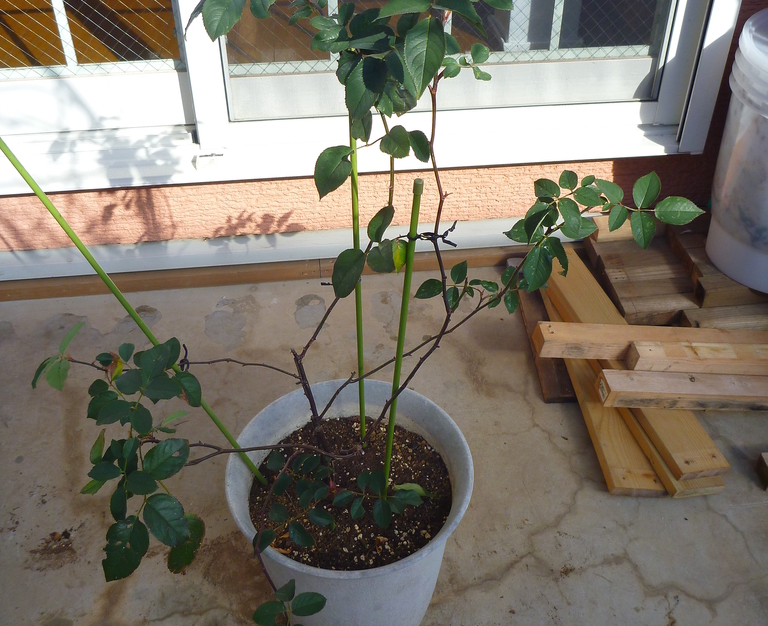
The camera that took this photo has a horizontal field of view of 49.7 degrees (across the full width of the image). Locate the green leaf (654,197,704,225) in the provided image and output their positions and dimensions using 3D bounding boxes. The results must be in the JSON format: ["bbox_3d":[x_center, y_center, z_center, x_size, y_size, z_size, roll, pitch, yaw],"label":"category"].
[{"bbox_3d":[0.321,-0.110,0.900,0.052,0.032,0.010,3,-4,11],"label":"green leaf"}]

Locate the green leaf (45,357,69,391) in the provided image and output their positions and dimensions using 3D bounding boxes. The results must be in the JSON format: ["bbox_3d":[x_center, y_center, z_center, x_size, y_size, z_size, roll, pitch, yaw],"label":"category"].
[{"bbox_3d":[-0.332,0.062,0.840,0.024,0.009,0.035,6,73,-17],"label":"green leaf"}]

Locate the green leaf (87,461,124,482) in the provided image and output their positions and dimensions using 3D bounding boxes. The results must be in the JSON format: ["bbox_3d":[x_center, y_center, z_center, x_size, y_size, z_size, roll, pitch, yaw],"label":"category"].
[{"bbox_3d":[-0.349,0.200,1.035,0.039,0.010,0.027,-6,60,-15],"label":"green leaf"}]

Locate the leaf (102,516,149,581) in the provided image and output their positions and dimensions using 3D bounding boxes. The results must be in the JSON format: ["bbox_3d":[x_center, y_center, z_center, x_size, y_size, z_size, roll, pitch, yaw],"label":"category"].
[{"bbox_3d":[-0.272,0.248,0.873,0.044,0.071,0.014,22,-4,-5],"label":"leaf"}]

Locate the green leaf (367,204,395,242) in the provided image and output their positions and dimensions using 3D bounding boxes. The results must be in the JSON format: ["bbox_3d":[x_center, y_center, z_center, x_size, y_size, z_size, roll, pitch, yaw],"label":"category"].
[{"bbox_3d":[-0.001,-0.096,0.887,0.022,0.013,0.048,21,68,9],"label":"green leaf"}]

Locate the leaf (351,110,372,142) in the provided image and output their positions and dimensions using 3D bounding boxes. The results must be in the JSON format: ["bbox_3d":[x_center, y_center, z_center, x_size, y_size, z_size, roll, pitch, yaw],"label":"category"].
[{"bbox_3d":[-0.021,-0.186,0.820,0.020,0.012,0.041,-11,71,-5],"label":"leaf"}]

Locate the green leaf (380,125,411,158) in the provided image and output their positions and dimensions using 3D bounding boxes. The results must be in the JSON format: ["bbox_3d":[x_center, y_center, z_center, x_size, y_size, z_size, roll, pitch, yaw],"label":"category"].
[{"bbox_3d":[0.011,-0.172,0.830,0.029,0.033,0.006,9,-2,1],"label":"green leaf"}]

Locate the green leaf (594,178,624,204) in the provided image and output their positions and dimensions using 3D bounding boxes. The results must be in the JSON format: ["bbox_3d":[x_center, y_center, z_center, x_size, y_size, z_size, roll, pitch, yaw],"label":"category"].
[{"bbox_3d":[0.227,-0.123,0.835,0.022,0.008,0.040,-38,66,-7],"label":"green leaf"}]

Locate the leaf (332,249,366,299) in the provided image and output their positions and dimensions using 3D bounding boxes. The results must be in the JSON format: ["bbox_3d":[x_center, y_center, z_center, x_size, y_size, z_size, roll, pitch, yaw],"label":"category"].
[{"bbox_3d":[-0.038,-0.044,0.910,0.034,0.009,0.055,30,84,1],"label":"leaf"}]

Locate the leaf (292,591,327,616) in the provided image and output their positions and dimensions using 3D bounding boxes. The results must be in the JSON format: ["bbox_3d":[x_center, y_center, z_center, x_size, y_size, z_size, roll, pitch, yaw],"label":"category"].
[{"bbox_3d":[-0.078,0.305,0.870,0.036,0.006,0.022,-12,63,-10],"label":"leaf"}]

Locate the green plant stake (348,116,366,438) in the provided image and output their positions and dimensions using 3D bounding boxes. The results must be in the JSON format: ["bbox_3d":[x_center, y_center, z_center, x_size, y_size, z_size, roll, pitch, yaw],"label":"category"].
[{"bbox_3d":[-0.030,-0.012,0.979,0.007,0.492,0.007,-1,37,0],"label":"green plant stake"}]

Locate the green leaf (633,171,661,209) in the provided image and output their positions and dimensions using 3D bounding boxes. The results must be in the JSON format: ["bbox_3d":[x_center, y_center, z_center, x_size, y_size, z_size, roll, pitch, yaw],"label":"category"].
[{"bbox_3d":[0.276,-0.129,0.870,0.027,0.007,0.043,22,84,17],"label":"green leaf"}]

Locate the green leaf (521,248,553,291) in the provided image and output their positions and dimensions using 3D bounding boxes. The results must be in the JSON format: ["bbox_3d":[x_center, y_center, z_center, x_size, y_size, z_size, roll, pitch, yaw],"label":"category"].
[{"bbox_3d":[0.166,-0.047,0.902,0.031,0.050,0.012,15,-6,11],"label":"green leaf"}]

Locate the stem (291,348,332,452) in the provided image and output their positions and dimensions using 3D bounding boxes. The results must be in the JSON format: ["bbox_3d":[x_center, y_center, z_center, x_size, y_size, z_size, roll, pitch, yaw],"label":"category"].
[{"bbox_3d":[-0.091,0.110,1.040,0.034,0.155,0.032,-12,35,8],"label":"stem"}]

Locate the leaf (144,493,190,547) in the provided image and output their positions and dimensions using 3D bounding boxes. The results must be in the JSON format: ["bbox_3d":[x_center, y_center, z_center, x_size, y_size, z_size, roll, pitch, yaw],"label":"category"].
[{"bbox_3d":[-0.264,0.256,1.010,0.074,0.013,0.046,38,59,16],"label":"leaf"}]

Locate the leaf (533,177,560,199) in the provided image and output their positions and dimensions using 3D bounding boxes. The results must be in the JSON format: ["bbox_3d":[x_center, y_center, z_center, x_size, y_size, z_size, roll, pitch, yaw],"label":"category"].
[{"bbox_3d":[0.162,-0.123,0.820,0.021,0.006,0.030,-42,69,-11],"label":"leaf"}]

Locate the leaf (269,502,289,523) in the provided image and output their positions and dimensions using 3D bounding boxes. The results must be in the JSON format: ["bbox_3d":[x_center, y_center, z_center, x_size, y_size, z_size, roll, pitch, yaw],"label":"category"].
[{"bbox_3d":[-0.123,0.234,0.970,0.027,0.006,0.022,38,68,12],"label":"leaf"}]

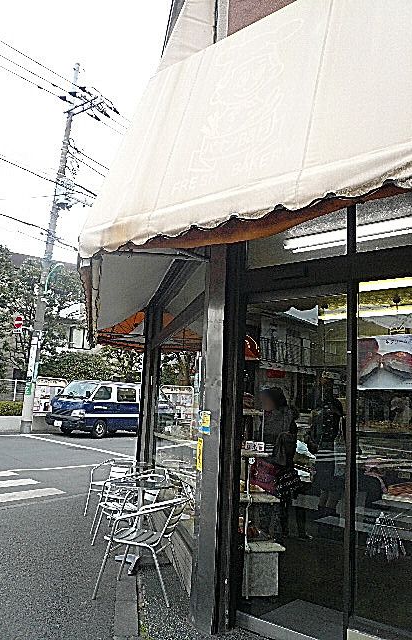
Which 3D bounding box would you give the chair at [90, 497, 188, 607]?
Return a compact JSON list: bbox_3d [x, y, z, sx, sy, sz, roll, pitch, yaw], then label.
[{"bbox_3d":[-0.459,1.699,3.940,0.580,0.710,0.510,1,-9,11],"label":"chair"}]

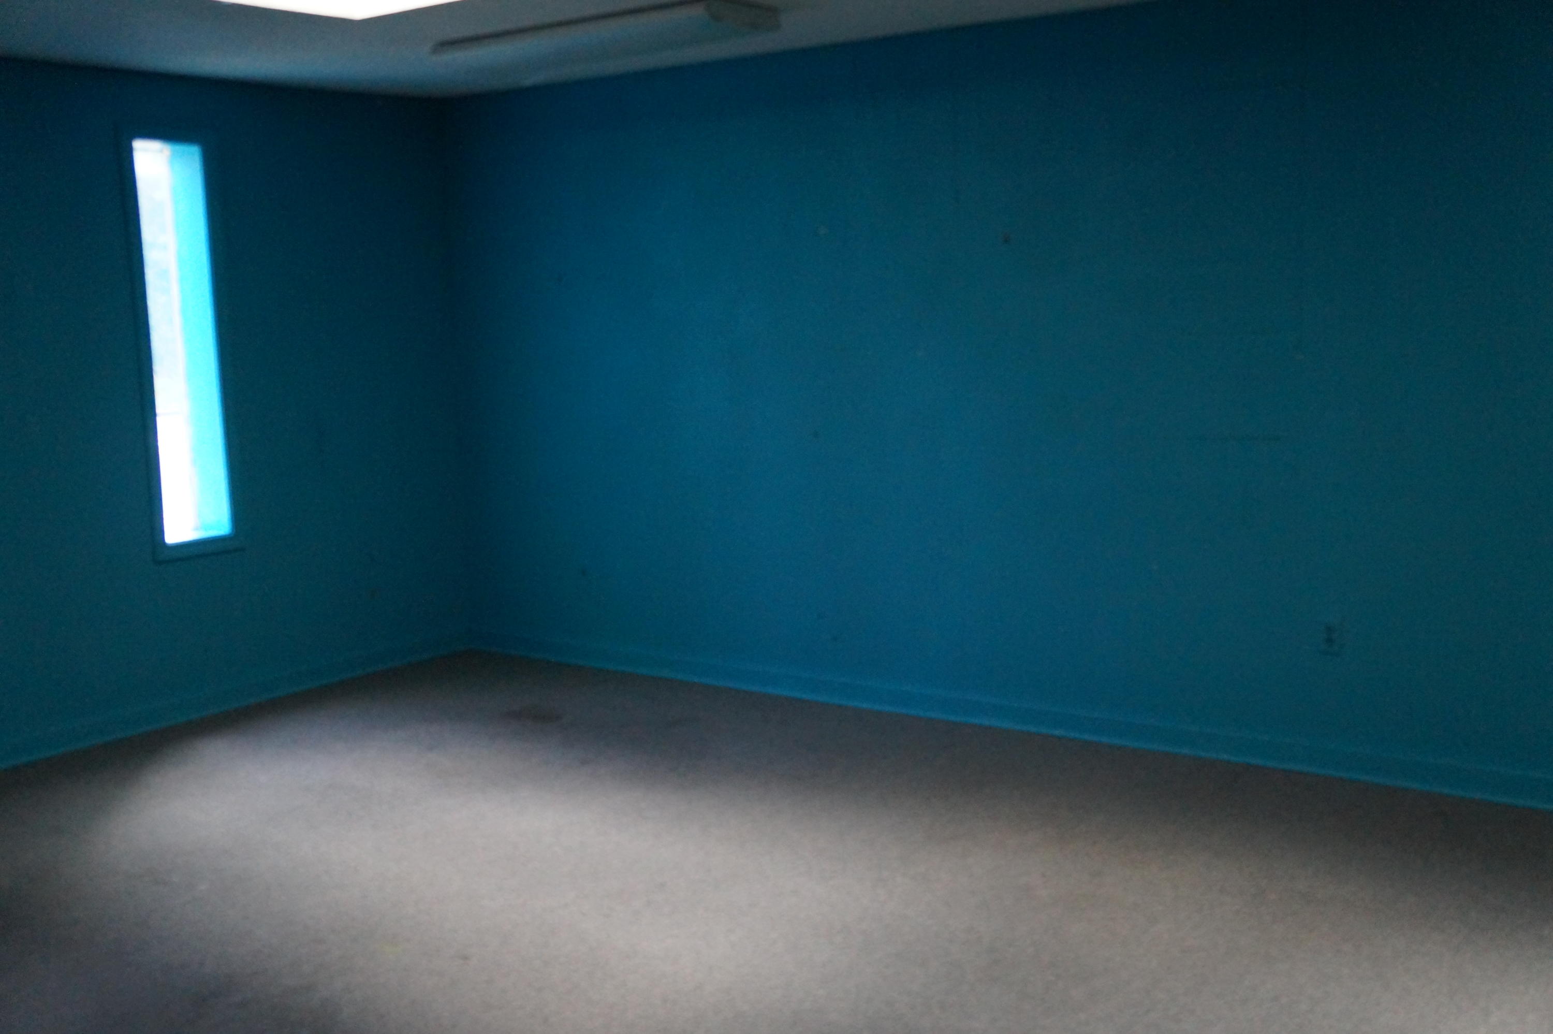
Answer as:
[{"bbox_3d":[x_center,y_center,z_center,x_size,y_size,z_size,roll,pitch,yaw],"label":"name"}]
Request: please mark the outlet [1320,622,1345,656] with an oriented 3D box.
[{"bbox_3d":[1.727,0.372,4.822,0.071,0.115,0.010,4,10,36],"label":"outlet"}]

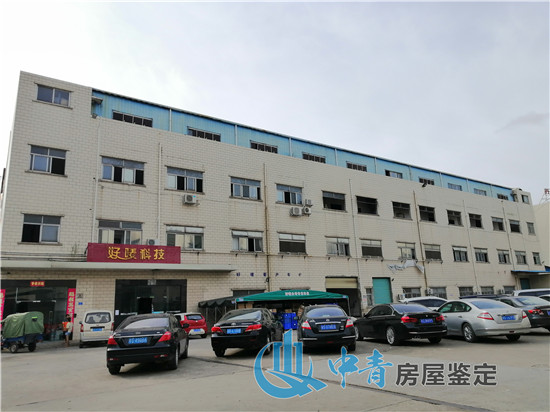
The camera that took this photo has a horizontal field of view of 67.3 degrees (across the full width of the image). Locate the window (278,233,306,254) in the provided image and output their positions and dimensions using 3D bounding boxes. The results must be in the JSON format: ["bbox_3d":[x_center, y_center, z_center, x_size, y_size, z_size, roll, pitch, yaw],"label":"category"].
[{"bbox_3d":[1.500,3.276,35.379,2.782,1.640,0.200,7,-17,-34],"label":"window"}]

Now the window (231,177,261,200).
[{"bbox_3d":[-2.241,-1.273,32.051,2.620,1.499,0.180,7,-16,-34],"label":"window"}]

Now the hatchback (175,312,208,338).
[{"bbox_3d":[-5.162,6.613,23.023,1.560,1.470,3.550,8,-17,-37],"label":"hatchback"}]

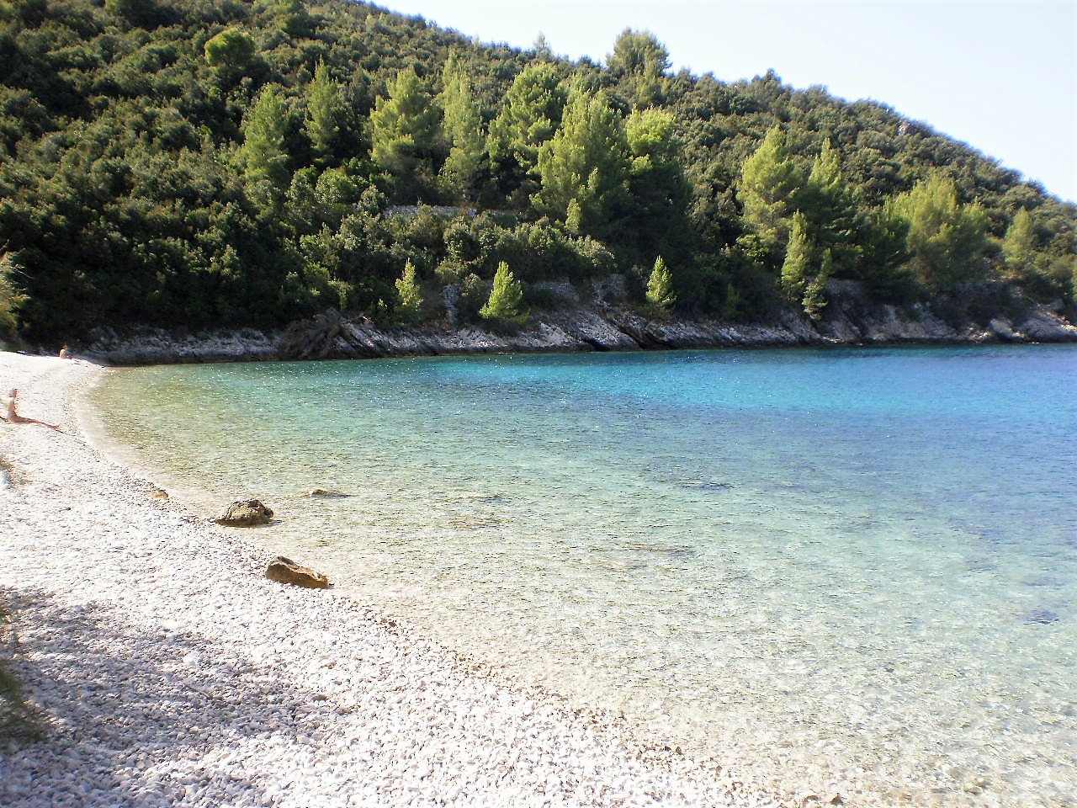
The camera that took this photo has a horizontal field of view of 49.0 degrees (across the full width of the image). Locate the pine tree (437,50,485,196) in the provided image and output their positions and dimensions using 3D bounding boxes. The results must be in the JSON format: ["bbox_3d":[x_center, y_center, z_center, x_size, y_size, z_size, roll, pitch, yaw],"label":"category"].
[{"bbox_3d":[-8.070,-29.080,124.000,4.790,15.530,4.790,0,4,0],"label":"pine tree"}]

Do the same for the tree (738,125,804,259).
[{"bbox_3d":[26.760,-24.150,136.000,7.510,15.870,7.510,0,4,0],"label":"tree"}]

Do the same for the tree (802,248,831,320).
[{"bbox_3d":[28.930,-12.470,123.000,3.060,7.530,3.060,0,4,0],"label":"tree"}]

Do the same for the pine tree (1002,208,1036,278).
[{"bbox_3d":[58.160,-19.430,143.000,4.270,8.590,4.150,2,5,22],"label":"pine tree"}]

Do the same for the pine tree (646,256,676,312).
[{"bbox_3d":[12.030,-12.030,117.000,2.910,5.500,2.910,0,4,0],"label":"pine tree"}]

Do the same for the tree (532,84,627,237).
[{"bbox_3d":[4.690,-26.280,128.000,10.070,16.940,10.070,0,4,0],"label":"tree"}]

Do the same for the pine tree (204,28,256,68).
[{"bbox_3d":[-35.310,-40.590,135.000,5.590,4.800,5.590,0,4,0],"label":"pine tree"}]

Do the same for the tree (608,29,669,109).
[{"bbox_3d":[13.490,-45.250,160.000,8.650,10.740,8.390,0,4,5],"label":"tree"}]

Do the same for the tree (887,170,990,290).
[{"bbox_3d":[45.690,-19.770,135.000,11.340,13.250,11.000,1,4,19],"label":"tree"}]

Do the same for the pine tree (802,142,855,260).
[{"bbox_3d":[32.120,-22.210,131.000,6.340,13.850,6.150,1,4,14],"label":"pine tree"}]

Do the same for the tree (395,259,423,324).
[{"bbox_3d":[-10.450,-9.030,95.000,2.230,5.140,2.230,0,4,0],"label":"tree"}]

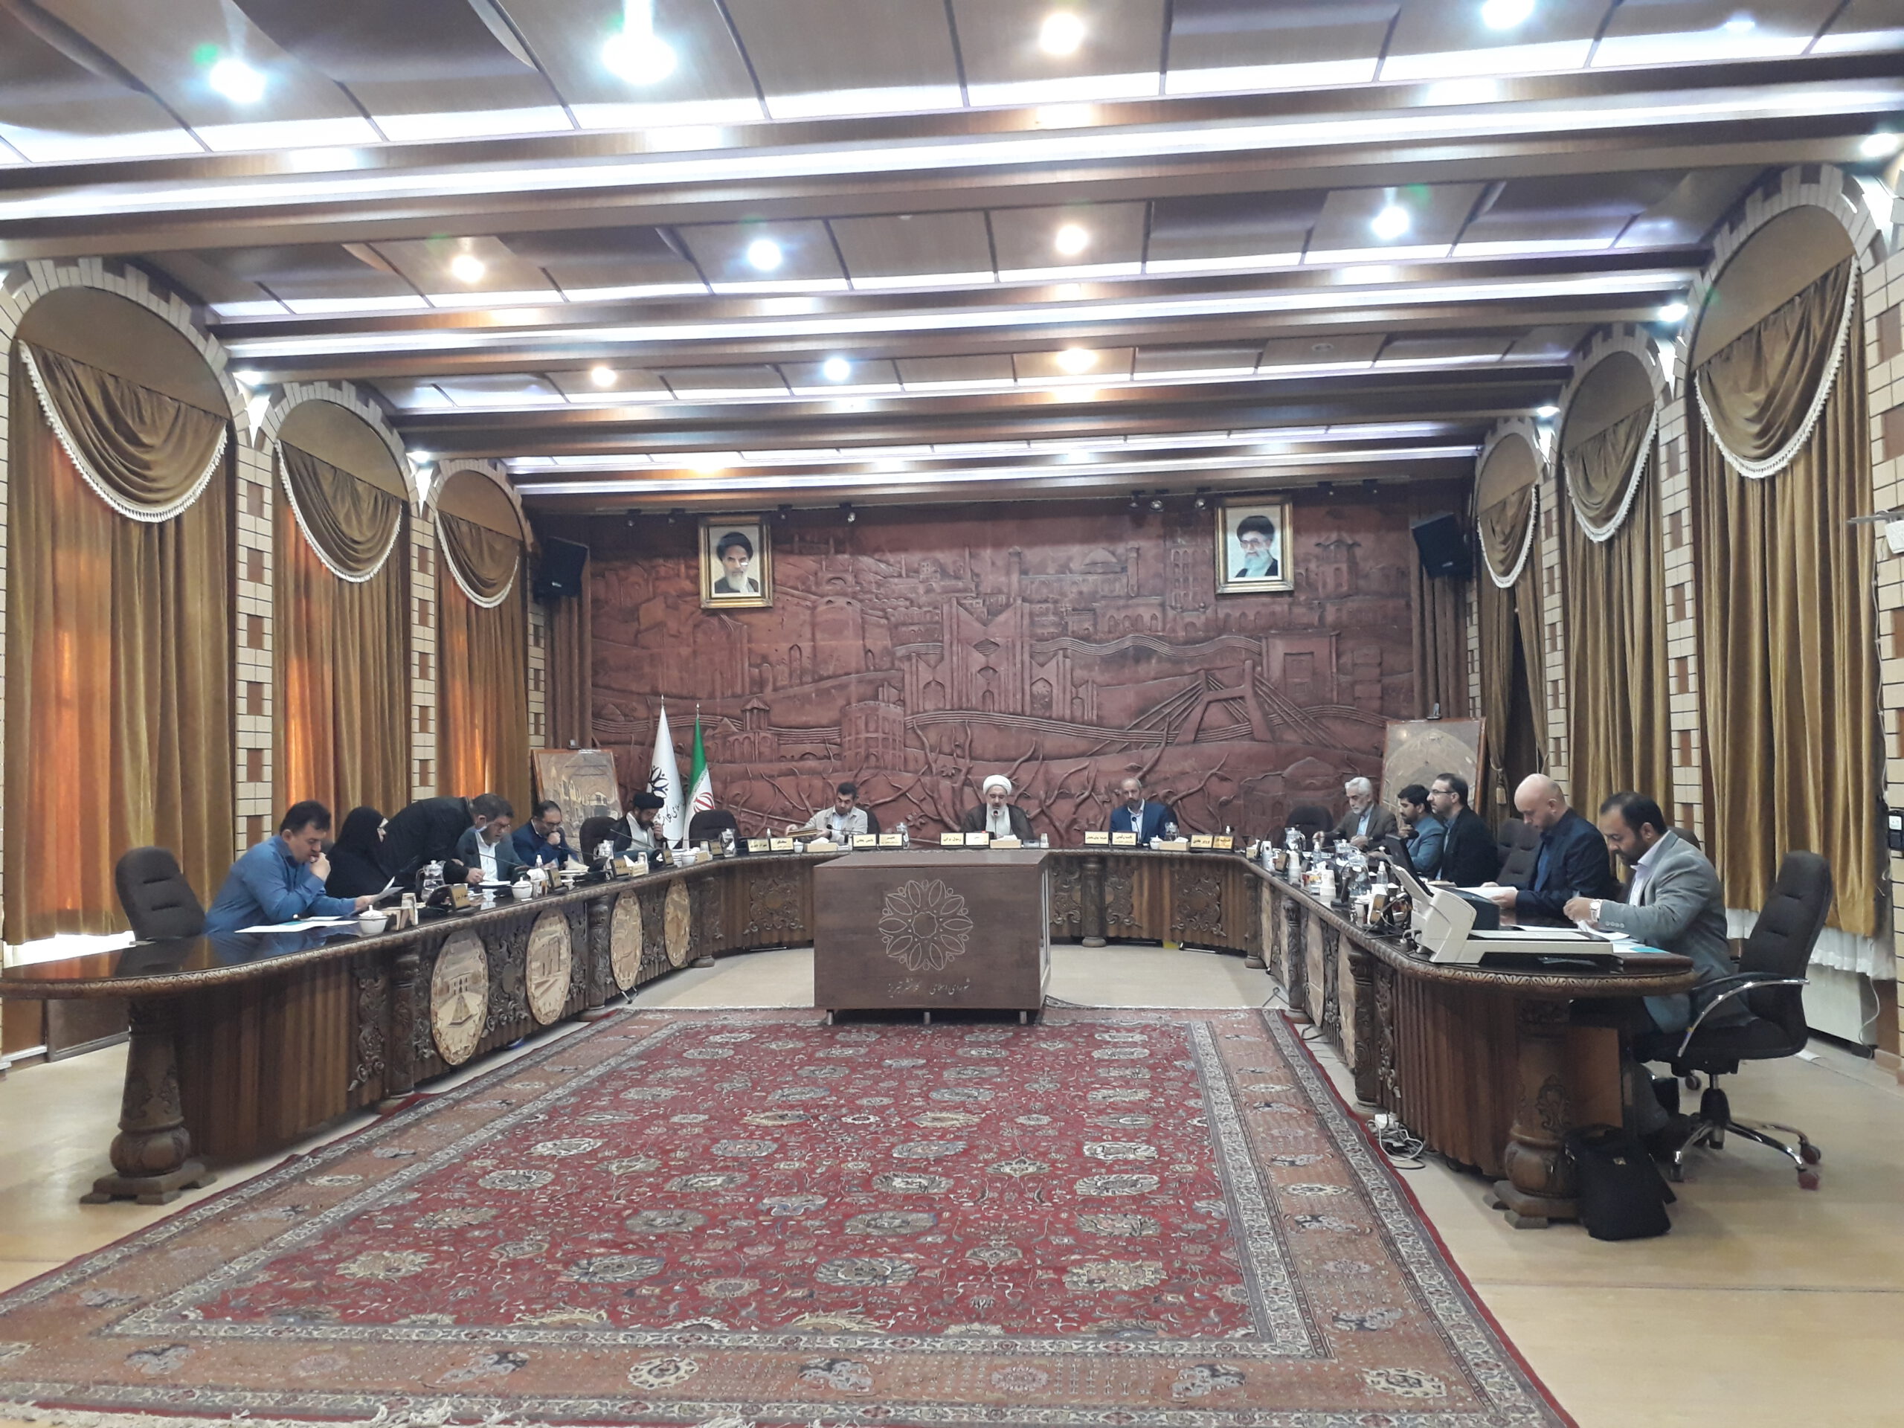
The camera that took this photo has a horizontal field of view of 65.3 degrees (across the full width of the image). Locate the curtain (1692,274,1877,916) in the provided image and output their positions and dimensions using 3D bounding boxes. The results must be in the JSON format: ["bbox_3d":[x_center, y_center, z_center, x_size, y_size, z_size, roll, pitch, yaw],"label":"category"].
[{"bbox_3d":[4.311,-0.511,7.691,0.200,3.150,1.930,-1,-2,6],"label":"curtain"}]

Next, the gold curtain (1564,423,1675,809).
[{"bbox_3d":[4.326,-0.363,9.531,0.160,2.980,1.800,-1,-3,5],"label":"gold curtain"}]

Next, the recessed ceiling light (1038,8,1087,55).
[{"bbox_3d":[0.451,-2.776,6.046,0.170,0.060,0.170,-1,-2,6],"label":"recessed ceiling light"}]

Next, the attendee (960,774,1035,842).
[{"bbox_3d":[0.382,1.228,12.681,0.620,1.380,0.680,-1,-3,5],"label":"attendee"}]

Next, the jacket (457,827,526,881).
[{"bbox_3d":[-2.867,1.037,9.234,0.520,0.660,0.400,0,-3,-29],"label":"jacket"}]

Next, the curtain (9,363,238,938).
[{"bbox_3d":[-4.728,-0.338,8.505,0.200,3.130,1.940,-1,-2,6],"label":"curtain"}]

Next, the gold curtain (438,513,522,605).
[{"bbox_3d":[-4.171,-1.355,13.138,0.150,0.730,1.750,-1,-2,6],"label":"gold curtain"}]

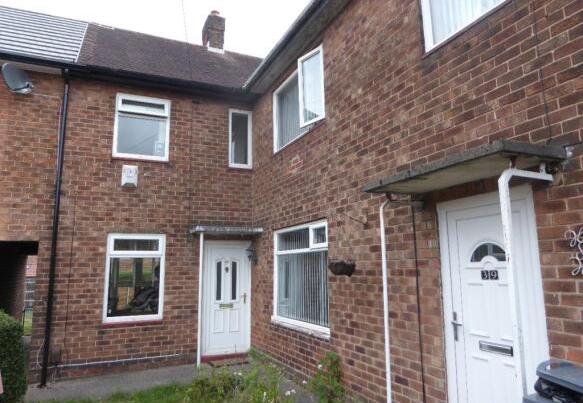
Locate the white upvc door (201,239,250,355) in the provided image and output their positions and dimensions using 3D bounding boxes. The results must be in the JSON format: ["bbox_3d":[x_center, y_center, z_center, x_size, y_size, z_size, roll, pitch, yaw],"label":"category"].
[{"bbox_3d":[-1.212,1.810,7.647,0.946,2.126,0.090,4,-11,-26],"label":"white upvc door"}]

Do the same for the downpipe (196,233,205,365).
[{"bbox_3d":[-1.578,1.657,6.995,0.068,2.279,0.060,4,-11,-26],"label":"downpipe"}]

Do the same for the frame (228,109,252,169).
[{"bbox_3d":[-1.042,-1.269,8.226,0.495,1.235,0.100,4,-11,-26],"label":"frame"}]

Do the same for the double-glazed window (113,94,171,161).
[{"bbox_3d":[-2.726,-1.346,7.408,0.966,1.215,0.100,4,-11,-26],"label":"double-glazed window"}]

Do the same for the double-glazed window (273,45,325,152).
[{"bbox_3d":[0.051,-1.563,6.537,0.170,1.151,1.774,4,-11,-26],"label":"double-glazed window"}]

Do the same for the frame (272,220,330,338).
[{"bbox_3d":[0.102,1.142,6.161,0.120,1.506,1.812,4,-11,-26],"label":"frame"}]

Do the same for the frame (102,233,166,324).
[{"bbox_3d":[-2.684,1.304,6.958,0.950,1.500,0.100,4,-11,-26],"label":"frame"}]

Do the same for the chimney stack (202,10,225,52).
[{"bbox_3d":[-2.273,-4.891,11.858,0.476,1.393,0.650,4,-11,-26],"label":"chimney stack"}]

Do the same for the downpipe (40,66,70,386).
[{"bbox_3d":[-3.778,0.260,6.496,0.074,5.113,0.100,4,-11,-26],"label":"downpipe"}]

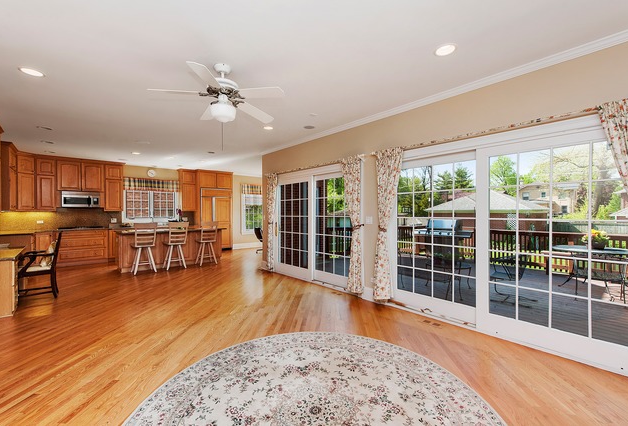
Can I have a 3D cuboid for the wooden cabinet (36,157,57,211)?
[{"bbox_3d":[-6.736,-0.704,7.158,0.382,1.336,0.337,0,0,-42],"label":"wooden cabinet"}]

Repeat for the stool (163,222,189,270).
[{"bbox_3d":[-3.250,0.763,6.692,0.450,1.070,0.500,0,0,-40],"label":"stool"}]

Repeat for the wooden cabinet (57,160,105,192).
[{"bbox_3d":[-6.199,-0.950,7.591,0.950,0.820,0.360,0,0,-40],"label":"wooden cabinet"}]

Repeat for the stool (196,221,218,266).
[{"bbox_3d":[-2.714,0.760,7.205,0.450,1.070,0.500,0,0,-40],"label":"stool"}]

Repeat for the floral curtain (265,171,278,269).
[{"bbox_3d":[-0.925,0.212,6.275,0.130,2.130,0.460,0,0,-40],"label":"floral curtain"}]

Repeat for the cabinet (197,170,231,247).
[{"bbox_3d":[-3.505,-0.039,9.865,1.144,2.673,0.713,0,0,-42],"label":"cabinet"}]

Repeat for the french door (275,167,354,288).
[{"bbox_3d":[-0.070,0.242,5.439,0.150,2.090,2.380,0,0,-40],"label":"french door"}]

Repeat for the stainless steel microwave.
[{"bbox_3d":[-6.216,-0.327,7.596,0.774,0.421,0.396,0,0,-42],"label":"stainless steel microwave"}]

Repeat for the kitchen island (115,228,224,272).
[{"bbox_3d":[-3.482,0.843,7.033,2.380,0.910,1.050,0,0,-40],"label":"kitchen island"}]

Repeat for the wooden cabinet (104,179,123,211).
[{"bbox_3d":[-5.716,-0.490,8.093,0.425,0.901,0.337,0,0,-42],"label":"wooden cabinet"}]

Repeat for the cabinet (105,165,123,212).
[{"bbox_3d":[-5.661,-0.688,8.040,0.410,1.300,0.360,0,0,-40],"label":"cabinet"}]

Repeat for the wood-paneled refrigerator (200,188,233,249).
[{"bbox_3d":[-3.444,0.252,9.796,1.070,2.107,0.620,0,0,-41],"label":"wood-paneled refrigerator"}]

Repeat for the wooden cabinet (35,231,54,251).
[{"bbox_3d":[-6.649,0.876,7.071,0.372,0.871,0.594,0,0,-42],"label":"wooden cabinet"}]

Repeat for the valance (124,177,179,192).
[{"bbox_3d":[-5.033,-0.851,8.871,1.550,0.386,0.109,0,0,-42],"label":"valance"}]

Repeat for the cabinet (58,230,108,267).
[{"bbox_3d":[-6.117,0.874,7.531,1.030,0.871,0.634,0,0,-42],"label":"cabinet"}]

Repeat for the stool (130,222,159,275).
[{"bbox_3d":[-3.704,0.766,6.222,0.450,1.070,0.500,0,0,-40],"label":"stool"}]

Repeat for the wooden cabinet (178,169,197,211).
[{"bbox_3d":[-4.204,-0.710,9.477,0.440,1.327,0.337,0,0,-42],"label":"wooden cabinet"}]

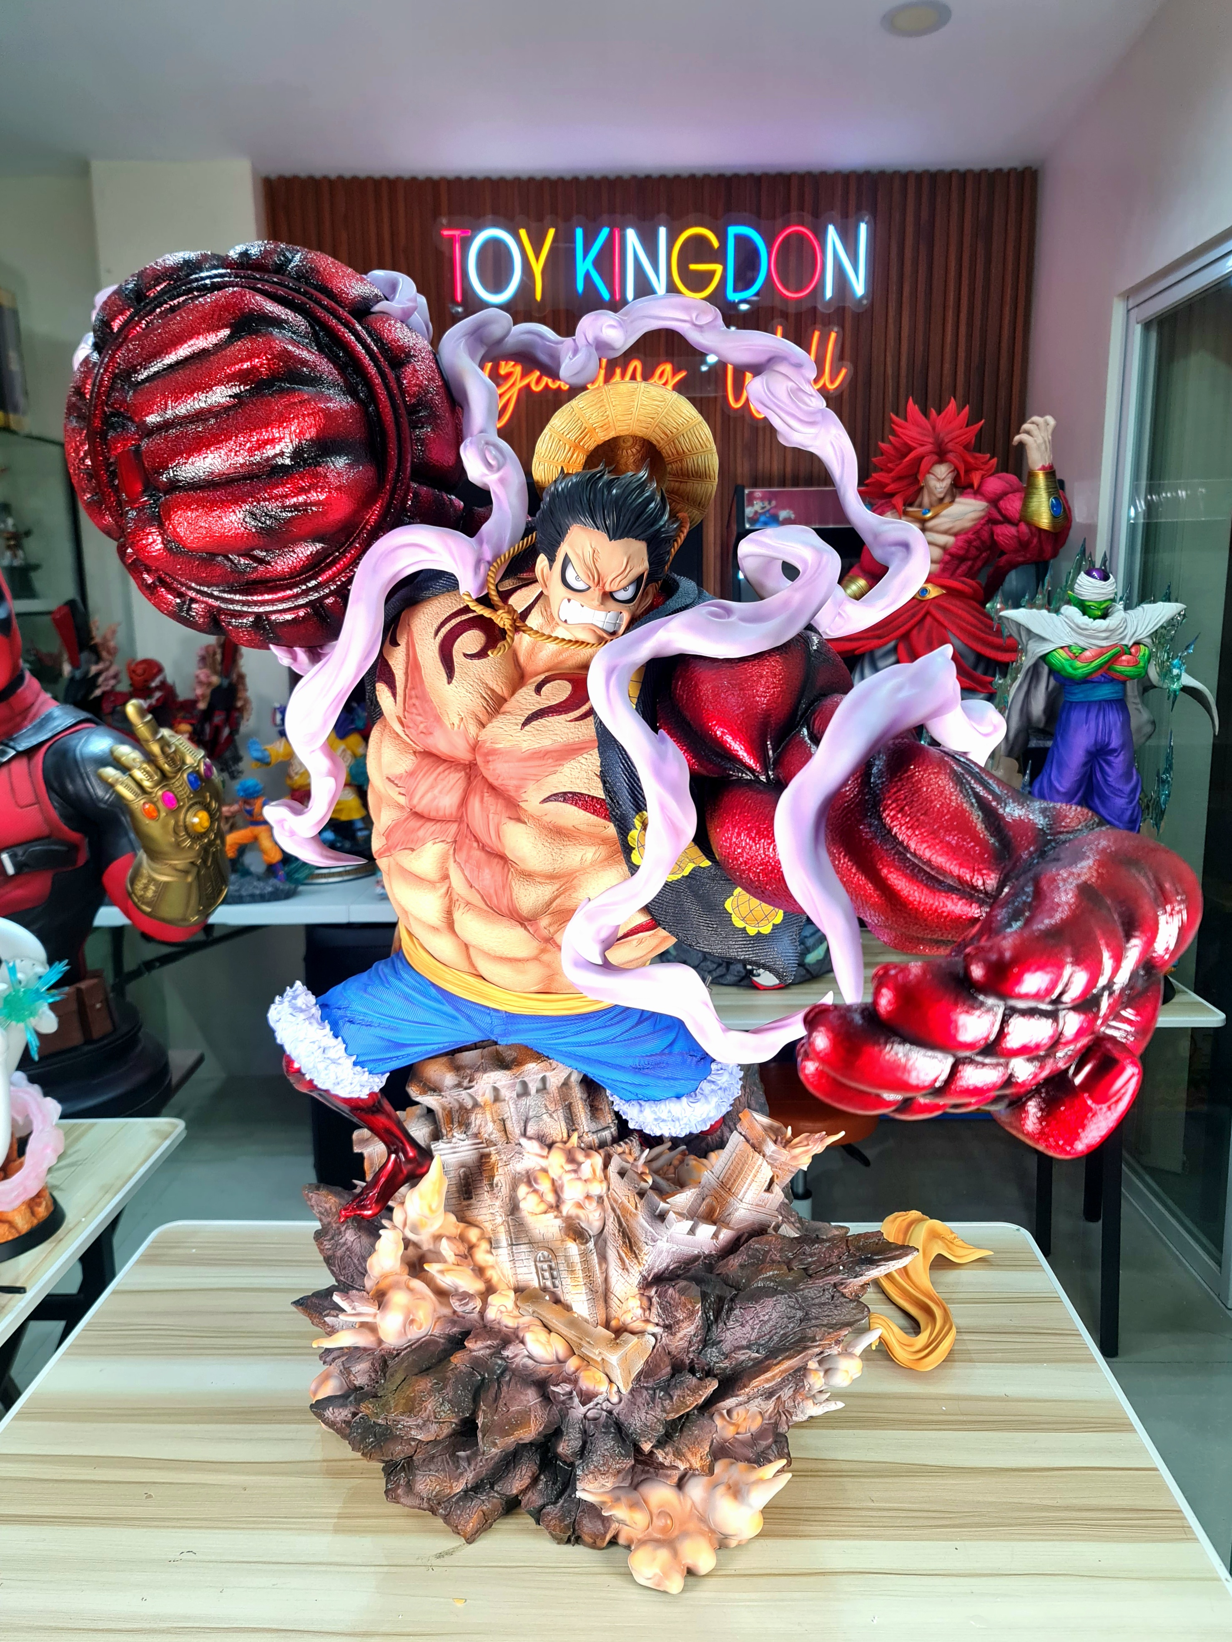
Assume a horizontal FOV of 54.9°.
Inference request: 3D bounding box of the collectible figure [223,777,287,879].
[{"bbox_3d":[-0.891,0.021,2.916,0.165,0.235,0.135,4,12,24],"label":"collectible figure"}]

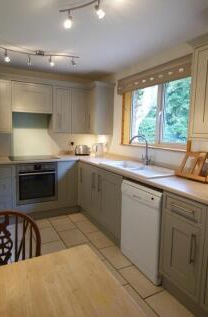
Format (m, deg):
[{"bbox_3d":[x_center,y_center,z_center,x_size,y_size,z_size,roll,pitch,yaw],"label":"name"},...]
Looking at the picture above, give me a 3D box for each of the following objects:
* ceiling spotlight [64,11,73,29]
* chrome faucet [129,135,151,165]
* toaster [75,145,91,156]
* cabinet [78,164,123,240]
[{"bbox_3d":[-0.267,-1.067,1.524,0.065,0.125,0.070,-1,8,-13],"label":"ceiling spotlight"},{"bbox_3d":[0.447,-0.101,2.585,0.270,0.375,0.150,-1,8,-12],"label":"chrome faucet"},{"bbox_3d":[-0.376,-0.140,3.529,0.260,0.180,0.165,0,8,-8],"label":"toaster"},{"bbox_3d":[0.154,0.478,2.837,0.580,0.760,1.180,-4,9,-30],"label":"cabinet"}]

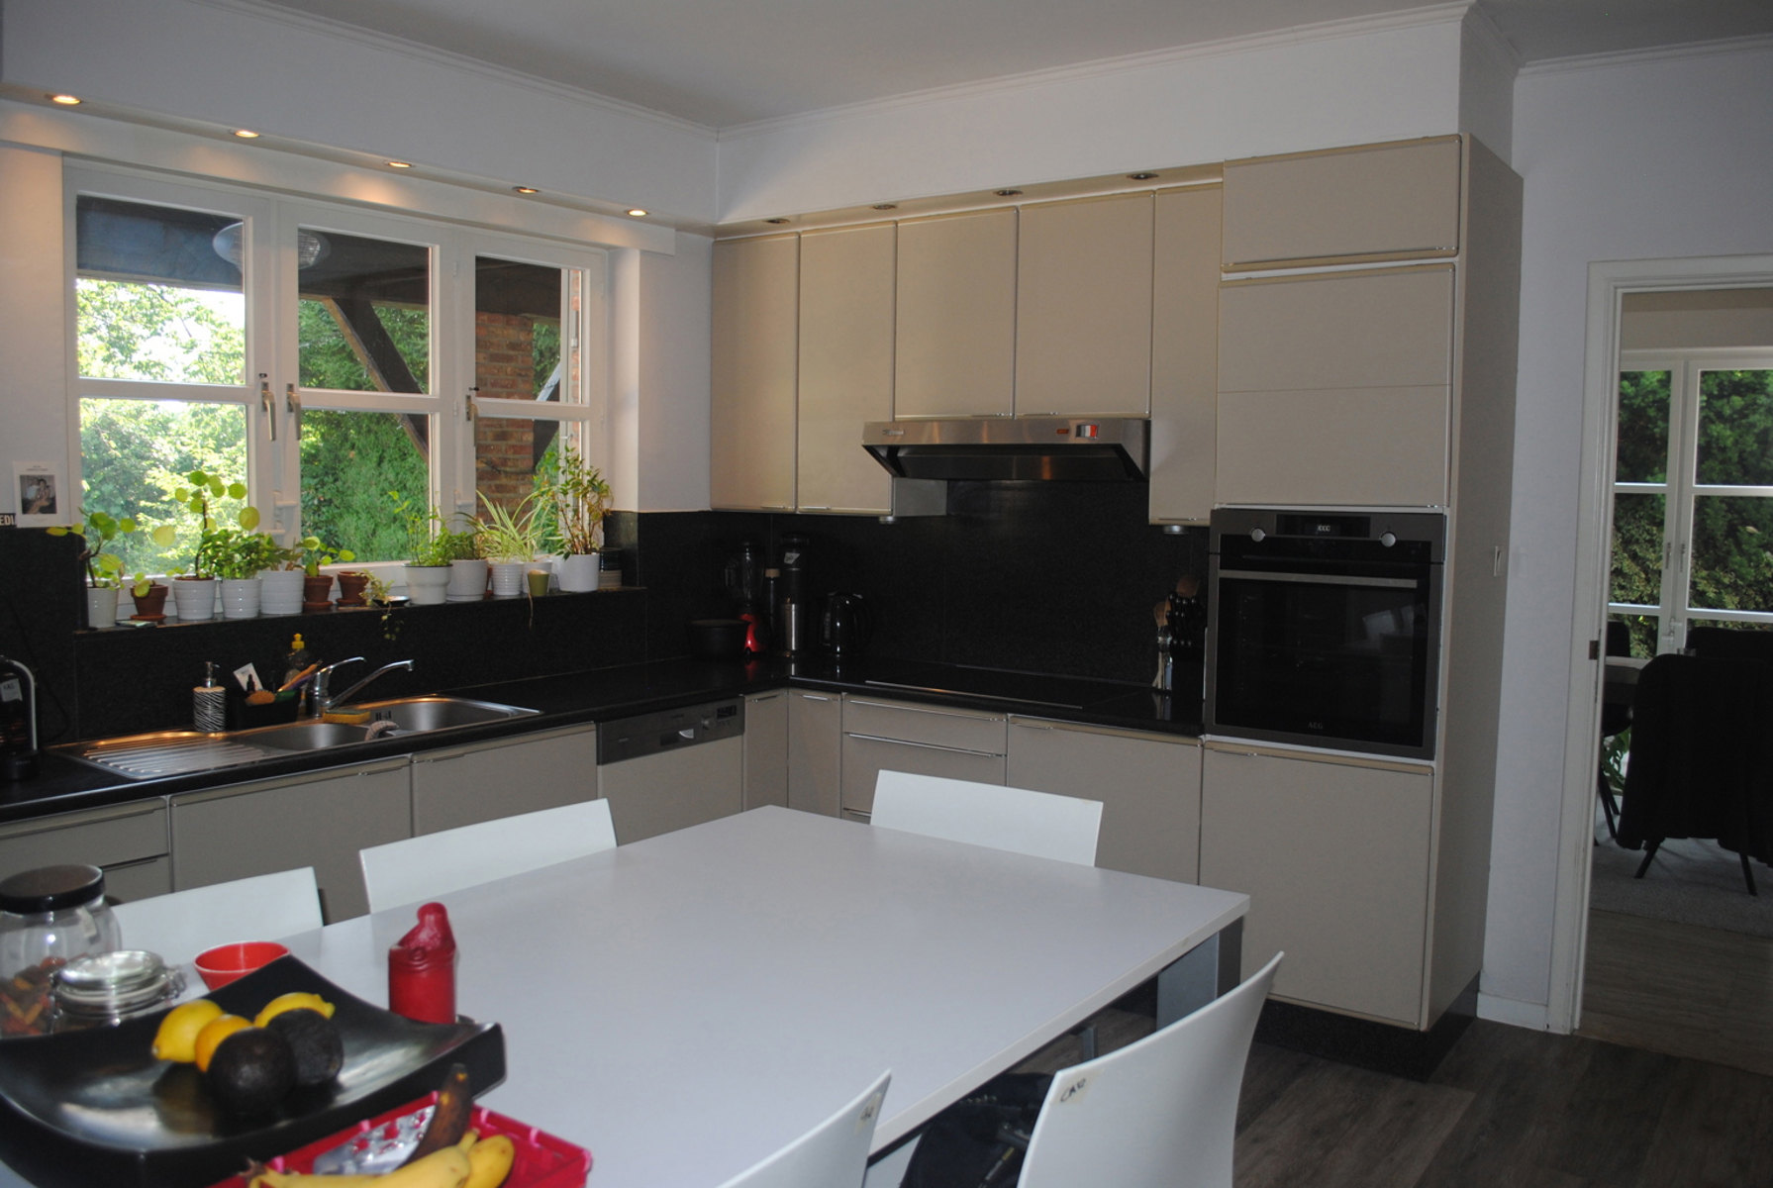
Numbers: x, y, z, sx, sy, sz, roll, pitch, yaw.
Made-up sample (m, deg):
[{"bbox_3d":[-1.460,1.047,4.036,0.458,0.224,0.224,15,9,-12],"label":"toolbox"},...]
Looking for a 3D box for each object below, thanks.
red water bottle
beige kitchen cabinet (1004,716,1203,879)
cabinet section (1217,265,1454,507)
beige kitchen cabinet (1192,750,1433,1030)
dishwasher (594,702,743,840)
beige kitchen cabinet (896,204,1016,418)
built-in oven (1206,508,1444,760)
[{"bbox_3d":[-0.607,0.485,1.739,0.083,0.165,0.083,4,6,36],"label":"red water bottle"},{"bbox_3d":[0.767,0.678,3.996,0.607,0.634,0.575,4,6,36],"label":"beige kitchen cabinet"},{"bbox_3d":[1.267,-0.521,3.545,0.577,0.571,0.570,4,6,36],"label":"cabinet section"},{"bbox_3d":[1.252,0.711,3.646,0.577,0.638,0.575,4,6,36],"label":"beige kitchen cabinet"},{"bbox_3d":[-0.871,0.646,4.176,0.580,0.644,0.606,4,6,36],"label":"dishwasher"},{"bbox_3d":[0.312,-0.892,4.402,0.461,0.648,0.325,4,6,36],"label":"beige kitchen cabinet"},{"bbox_3d":[1.255,0.075,3.598,0.596,0.598,0.566,4,6,36],"label":"built-in oven"}]

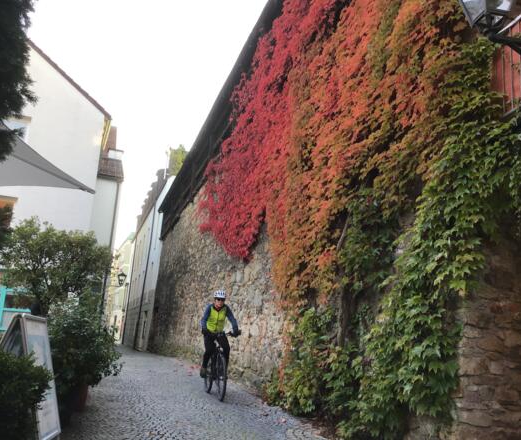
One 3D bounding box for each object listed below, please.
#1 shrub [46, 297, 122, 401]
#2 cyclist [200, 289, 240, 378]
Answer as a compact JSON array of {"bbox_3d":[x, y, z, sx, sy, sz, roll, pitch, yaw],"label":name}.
[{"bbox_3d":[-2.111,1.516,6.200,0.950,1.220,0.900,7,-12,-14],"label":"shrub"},{"bbox_3d":[-0.647,1.814,8.400,0.620,1.400,0.850,7,-12,-15],"label":"cyclist"}]

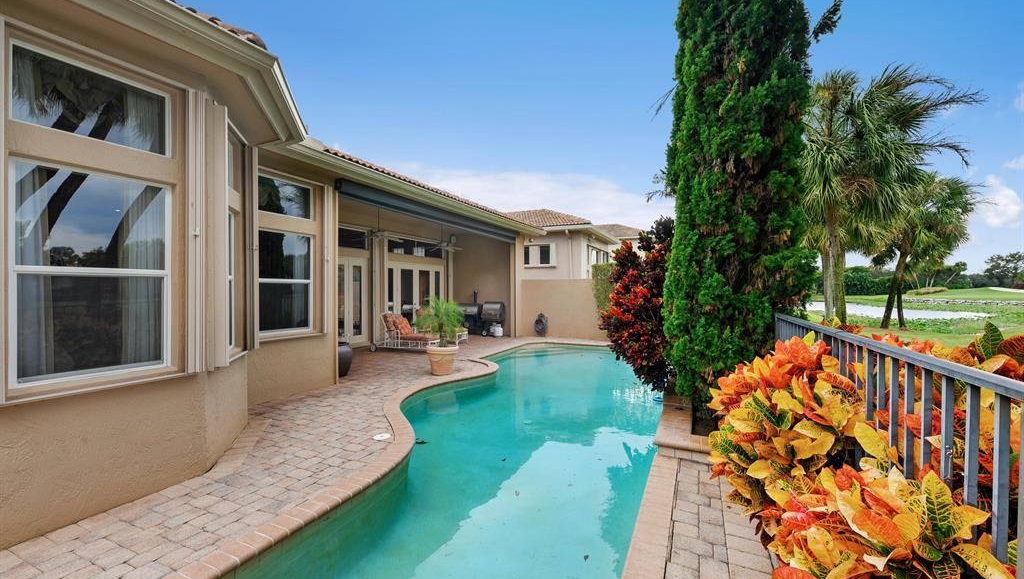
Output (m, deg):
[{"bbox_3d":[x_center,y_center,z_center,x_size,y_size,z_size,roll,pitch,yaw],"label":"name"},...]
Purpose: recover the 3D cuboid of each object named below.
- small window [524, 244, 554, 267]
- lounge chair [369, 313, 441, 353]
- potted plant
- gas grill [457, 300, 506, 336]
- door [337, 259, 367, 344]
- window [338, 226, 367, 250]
[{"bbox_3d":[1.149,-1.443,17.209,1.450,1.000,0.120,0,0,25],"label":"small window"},{"bbox_3d":[-2.862,1.146,10.796,1.750,1.030,0.700,0,0,11],"label":"lounge chair"},{"bbox_3d":[-1.375,0.879,7.792,0.930,1.540,0.930,0,0,0],"label":"potted plant"},{"bbox_3d":[-1.090,1.045,14.527,1.680,1.240,0.680,0,0,25],"label":"gas grill"},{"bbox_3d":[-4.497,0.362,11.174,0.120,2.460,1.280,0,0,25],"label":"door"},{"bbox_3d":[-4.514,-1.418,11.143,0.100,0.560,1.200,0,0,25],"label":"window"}]

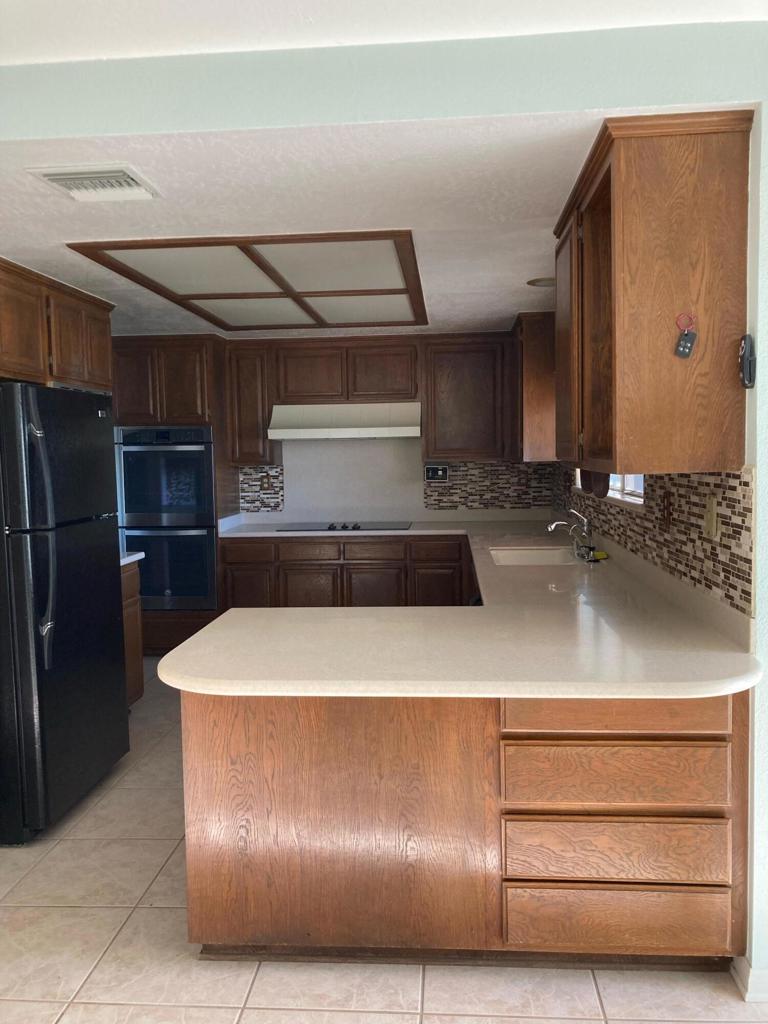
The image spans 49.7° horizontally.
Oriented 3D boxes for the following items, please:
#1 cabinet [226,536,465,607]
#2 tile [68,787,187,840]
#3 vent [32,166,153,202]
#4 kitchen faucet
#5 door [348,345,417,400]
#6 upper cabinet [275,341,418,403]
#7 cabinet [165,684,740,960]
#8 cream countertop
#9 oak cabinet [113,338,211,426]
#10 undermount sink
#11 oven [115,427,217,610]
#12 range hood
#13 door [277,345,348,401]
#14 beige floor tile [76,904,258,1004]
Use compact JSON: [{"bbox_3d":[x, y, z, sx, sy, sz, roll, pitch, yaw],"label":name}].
[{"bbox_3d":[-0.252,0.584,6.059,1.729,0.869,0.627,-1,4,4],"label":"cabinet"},{"bbox_3d":[-0.974,1.226,3.363,0.463,0.012,0.463,-1,4,4],"label":"tile"},{"bbox_3d":[-0.871,-0.995,2.541,0.298,0.025,0.325,-1,4,4],"label":"vent"},{"bbox_3d":[0.908,0.100,4.061,0.231,0.241,0.121,-1,4,4],"label":"kitchen faucet"},{"bbox_3d":[-0.009,-0.990,5.934,0.493,0.377,0.025,-1,4,4],"label":"door"},{"bbox_3d":[-0.259,-1.017,6.090,1.045,0.452,0.342,-1,4,4],"label":"upper cabinet"},{"bbox_3d":[0.219,0.818,2.510,1.504,0.869,0.635,-1,4,4],"label":"cabinet"},{"bbox_3d":[-0.095,0.261,4.117,2.358,0.045,4.421,-1,4,4],"label":"cream countertop"},{"bbox_3d":[-1.524,-0.922,6.049,0.769,0.603,0.627,-1,4,4],"label":"oak cabinet"},{"bbox_3d":[0.727,0.320,4.150,0.402,0.201,0.744,-1,4,4],"label":"undermount sink"},{"bbox_3d":[-1.497,0.029,6.056,0.690,1.285,0.613,-1,4,4],"label":"oven"},{"bbox_3d":[-0.262,-0.658,6.030,1.067,0.246,0.512,-1,4,4],"label":"range hood"},{"bbox_3d":[-0.514,-0.988,5.967,0.493,0.372,0.025,-1,4,4],"label":"door"},{"bbox_3d":[-0.581,1.284,2.406,0.463,0.012,0.463,-1,4,4],"label":"beige floor tile"}]

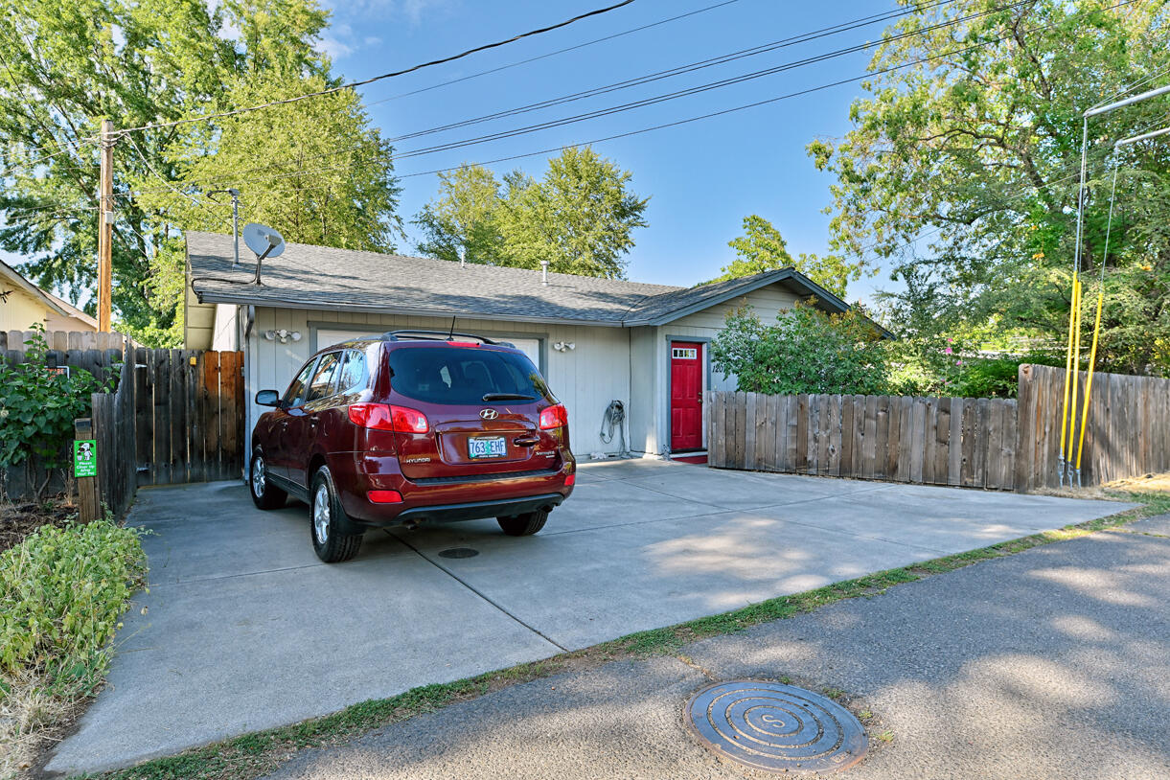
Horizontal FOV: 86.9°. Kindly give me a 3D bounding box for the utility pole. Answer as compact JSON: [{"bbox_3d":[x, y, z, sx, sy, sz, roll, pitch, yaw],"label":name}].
[{"bbox_3d":[-11.346,-2.558,14.472,0.300,7.440,0.300,1,1,-38],"label":"utility pole"}]

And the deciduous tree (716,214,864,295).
[{"bbox_3d":[7.153,-2.552,22.473,6.200,7.800,5.800,0,1,0],"label":"deciduous tree"}]

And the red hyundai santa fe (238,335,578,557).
[{"bbox_3d":[-2.054,0.452,6.310,1.890,1.770,4.680,-1,1,-36],"label":"red hyundai santa fe"}]

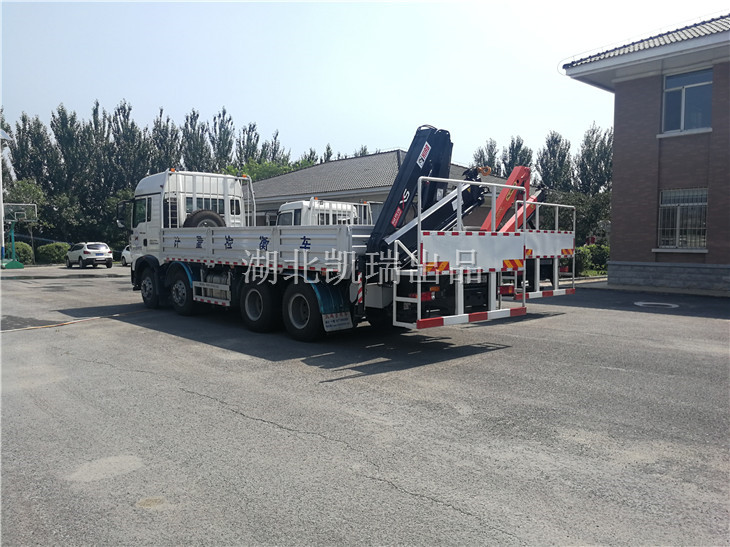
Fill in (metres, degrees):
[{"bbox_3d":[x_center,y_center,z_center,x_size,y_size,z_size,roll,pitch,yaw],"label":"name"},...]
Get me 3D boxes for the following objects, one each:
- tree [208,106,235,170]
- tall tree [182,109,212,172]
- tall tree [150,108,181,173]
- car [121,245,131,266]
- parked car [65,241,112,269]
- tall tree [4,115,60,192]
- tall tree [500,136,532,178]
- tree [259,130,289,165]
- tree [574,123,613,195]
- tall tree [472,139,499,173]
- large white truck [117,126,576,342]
[{"bbox_3d":[-15.182,-9.575,60.411,3.100,15.970,3.100,0,3,-14],"label":"tree"},{"bbox_3d":[-14.740,-7.946,50.443,2.950,13.130,2.950,0,4,0],"label":"tall tree"},{"bbox_3d":[-20.031,-8.974,57.386,3.300,15.020,3.300,-1,3,-19],"label":"tall tree"},{"bbox_3d":[-14.024,-1.168,36.529,1.770,1.500,4.300,-4,5,-45],"label":"car"},{"bbox_3d":[-17.648,-1.166,36.483,1.800,1.600,4.320,-2,4,-42],"label":"parked car"},{"bbox_3d":[-30.131,-7.913,51.843,4.800,13.330,4.800,-1,3,-30],"label":"tall tree"},{"bbox_3d":[14.616,-7.499,55.392,3.250,11.600,3.250,0,4,0],"label":"tall tree"},{"bbox_3d":[-10.822,-9.350,67.383,3.400,14.870,3.400,0,3,-9],"label":"tree"},{"bbox_3d":[20.312,-7.330,50.404,3.970,11.980,3.970,0,4,0],"label":"tree"},{"bbox_3d":[15.104,-9.364,71.382,3.500,14.850,3.500,1,3,12],"label":"tall tree"},{"bbox_3d":[-1.943,-0.753,12.187,2.530,3.520,10.650,-3,4,-42],"label":"large white truck"}]

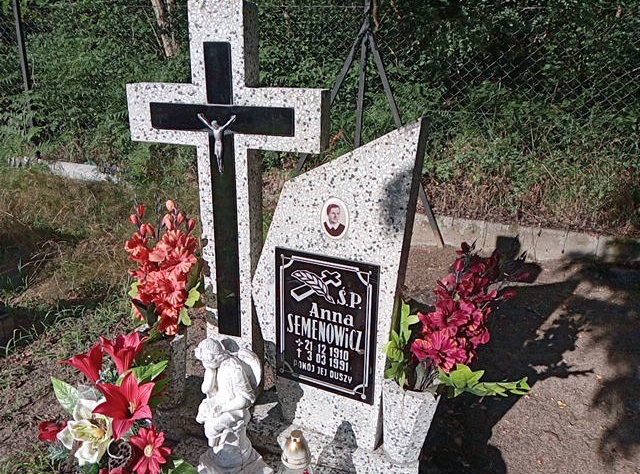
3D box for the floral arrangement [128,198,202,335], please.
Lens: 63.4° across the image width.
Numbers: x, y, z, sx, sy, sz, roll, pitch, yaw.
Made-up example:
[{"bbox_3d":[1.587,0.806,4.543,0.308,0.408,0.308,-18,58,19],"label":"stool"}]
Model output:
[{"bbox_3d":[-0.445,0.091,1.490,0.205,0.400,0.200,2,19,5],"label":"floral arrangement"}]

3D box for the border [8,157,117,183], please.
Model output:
[{"bbox_3d":[-2.313,-0.593,4.650,1.250,0.160,0.140,9,21,22],"label":"border"}]

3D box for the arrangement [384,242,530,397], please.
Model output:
[{"bbox_3d":[0.356,0.207,1.350,0.360,0.385,0.270,9,21,22],"label":"arrangement"}]

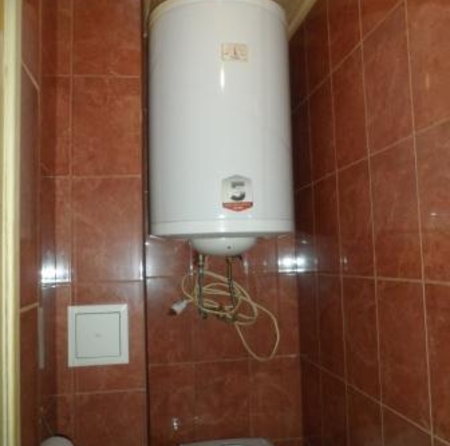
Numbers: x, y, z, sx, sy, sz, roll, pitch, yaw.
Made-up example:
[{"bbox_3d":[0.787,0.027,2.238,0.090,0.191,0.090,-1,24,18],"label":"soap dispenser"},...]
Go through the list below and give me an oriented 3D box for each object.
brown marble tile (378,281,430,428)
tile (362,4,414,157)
[{"bbox_3d":[0.397,0.279,1.004,0.010,0.301,0.199,-1,-5,-10],"label":"brown marble tile"},{"bbox_3d":[0.379,-0.325,1.052,0.010,0.301,0.199,-1,-5,-10],"label":"tile"}]

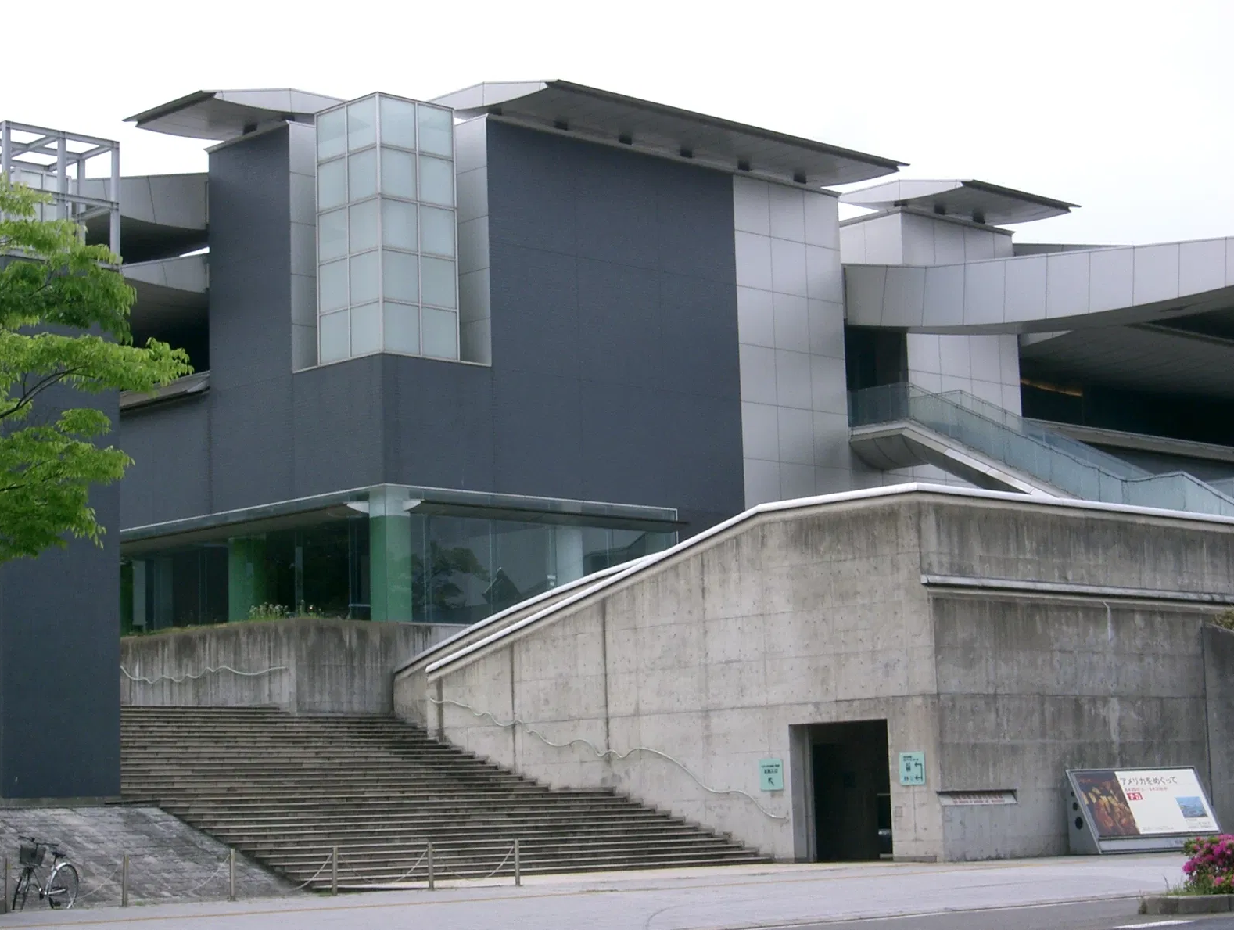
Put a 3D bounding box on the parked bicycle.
[{"bbox_3d":[-8.511,6.065,36.900,0.580,1.060,1.720,-5,-9,26],"label":"parked bicycle"}]

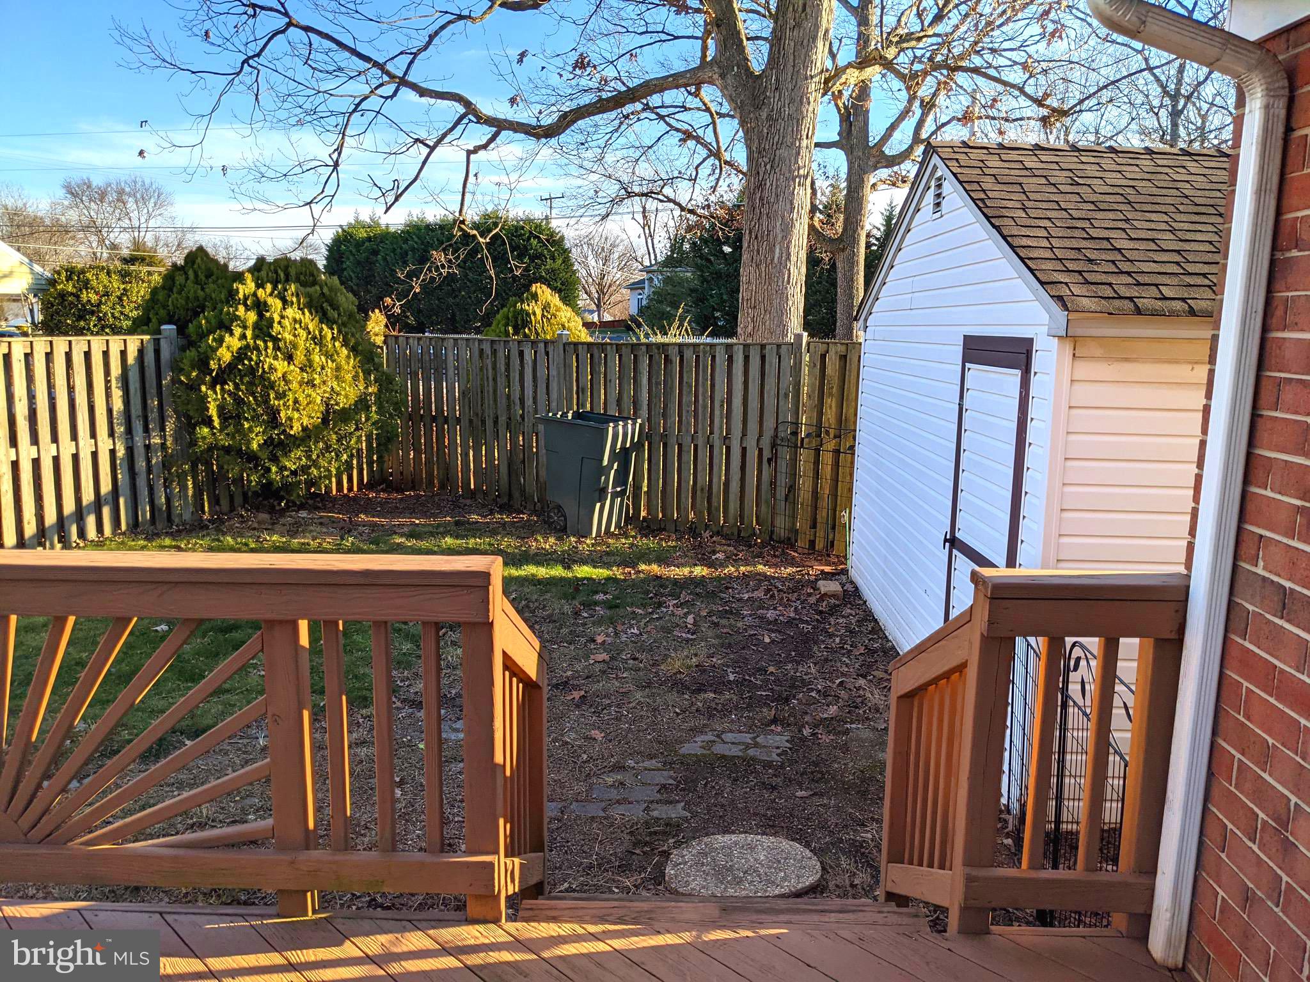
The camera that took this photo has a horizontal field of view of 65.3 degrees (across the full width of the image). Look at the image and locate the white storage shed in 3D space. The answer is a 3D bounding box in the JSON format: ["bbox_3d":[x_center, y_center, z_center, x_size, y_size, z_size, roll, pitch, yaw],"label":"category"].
[{"bbox_3d":[3.152,-0.428,6.027,3.300,3.060,4.400,0,9,1],"label":"white storage shed"}]

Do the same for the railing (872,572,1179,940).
[{"bbox_3d":[1.016,0.810,2.958,0.550,1.360,0.970,1,9,2],"label":"railing"}]

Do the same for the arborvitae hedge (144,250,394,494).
[{"bbox_3d":[-4.243,-1.263,11.348,2.800,2.800,2.400,0,9,0],"label":"arborvitae hedge"}]

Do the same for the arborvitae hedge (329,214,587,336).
[{"bbox_3d":[-4.927,-4.421,25.120,6.300,4.650,3.200,0,9,0],"label":"arborvitae hedge"}]

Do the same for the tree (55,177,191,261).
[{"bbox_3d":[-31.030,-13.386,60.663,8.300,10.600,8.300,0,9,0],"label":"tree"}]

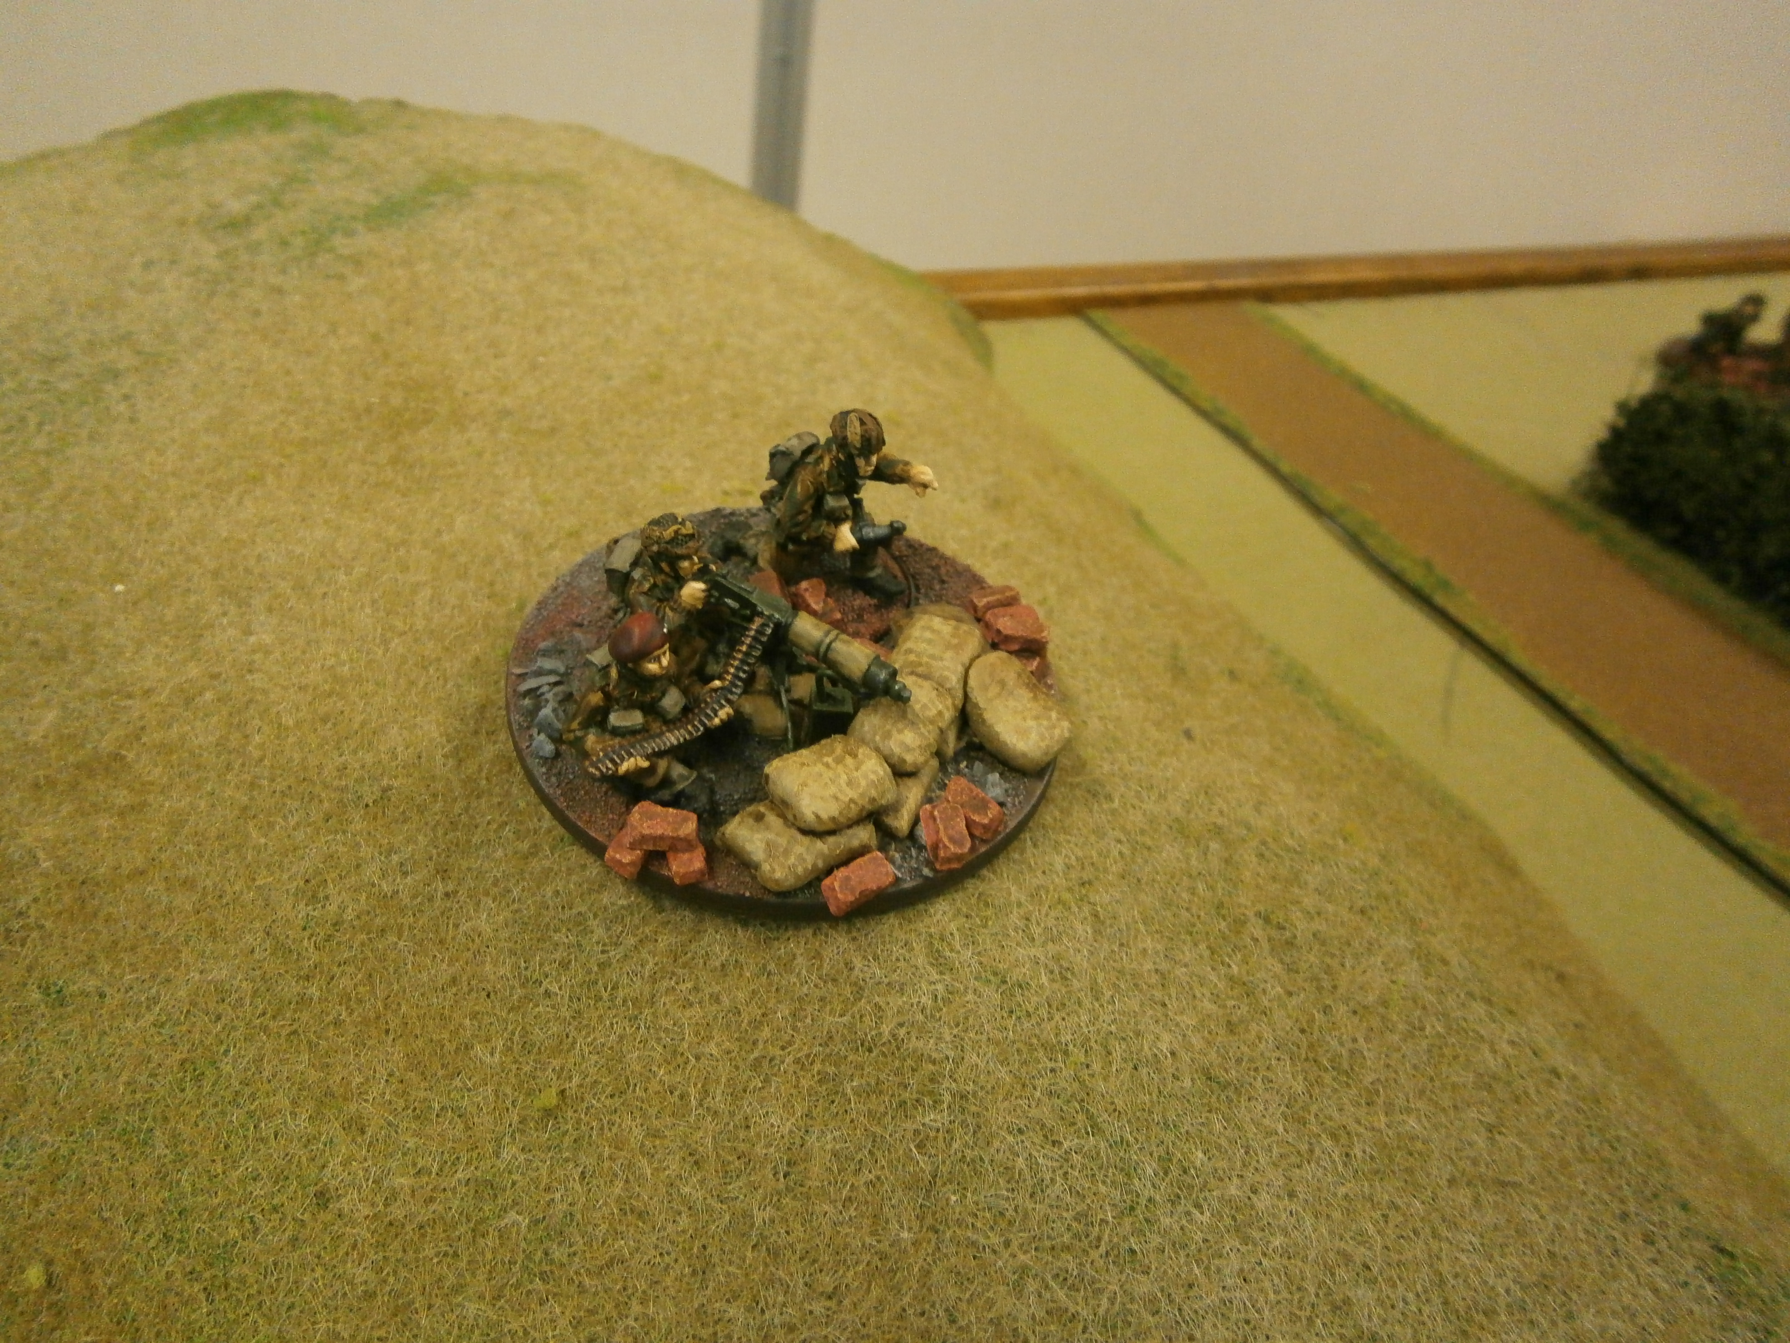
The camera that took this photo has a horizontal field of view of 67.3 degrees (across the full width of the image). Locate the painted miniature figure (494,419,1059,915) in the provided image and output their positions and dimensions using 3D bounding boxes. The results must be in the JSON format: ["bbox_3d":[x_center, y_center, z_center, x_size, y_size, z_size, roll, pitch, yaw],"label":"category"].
[{"bbox_3d":[-0.009,-0.006,0.140,0.061,0.024,0.060,29,46,18],"label":"painted miniature figure"}]

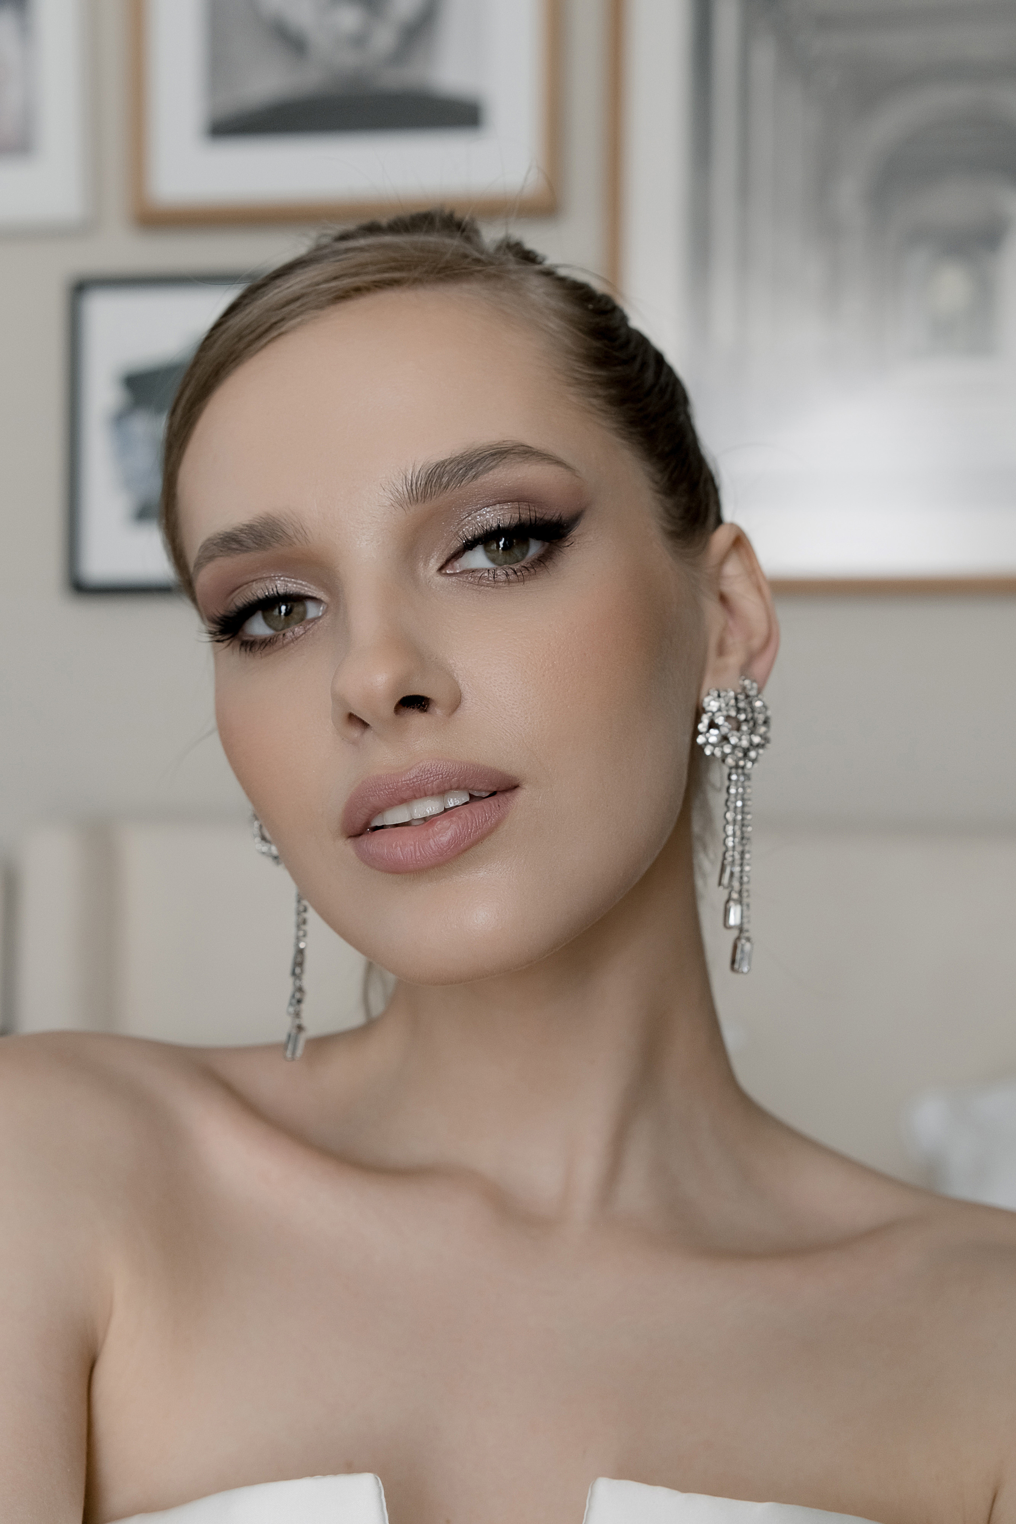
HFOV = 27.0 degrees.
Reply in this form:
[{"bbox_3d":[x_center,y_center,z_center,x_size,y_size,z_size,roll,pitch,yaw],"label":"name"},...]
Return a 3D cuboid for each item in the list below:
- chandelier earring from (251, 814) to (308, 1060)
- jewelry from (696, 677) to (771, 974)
[{"bbox_3d":[-0.067,0.051,0.665,0.012,0.085,0.024,-1,2,-37],"label":"chandelier earring"},{"bbox_3d":[0.066,0.018,0.615,0.024,0.086,0.012,-1,2,-23],"label":"jewelry"}]

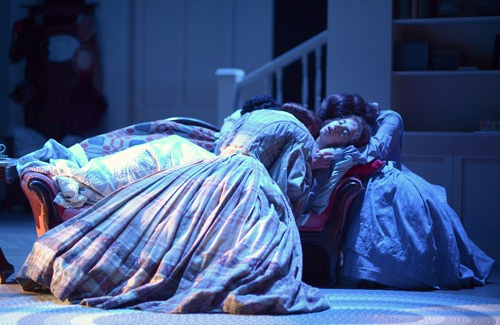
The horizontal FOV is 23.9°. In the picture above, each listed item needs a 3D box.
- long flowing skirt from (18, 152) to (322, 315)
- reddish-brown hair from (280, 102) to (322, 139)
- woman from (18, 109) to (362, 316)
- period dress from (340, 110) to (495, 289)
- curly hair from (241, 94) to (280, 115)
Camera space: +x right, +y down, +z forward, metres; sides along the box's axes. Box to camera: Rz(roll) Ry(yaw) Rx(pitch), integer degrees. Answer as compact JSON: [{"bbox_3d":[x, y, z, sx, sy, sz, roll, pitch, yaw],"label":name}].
[{"bbox_3d":[-0.363,0.276,5.142,1.300,0.620,0.820,1,2,12],"label":"long flowing skirt"},{"bbox_3d":[0.250,-0.192,5.747,0.210,0.200,0.230,2,2,37],"label":"reddish-brown hair"},{"bbox_3d":[-0.232,0.159,5.409,1.600,0.840,1.150,1,2,0],"label":"woman"},{"bbox_3d":[0.818,0.163,5.929,0.760,0.820,0.740,1,2,6],"label":"period dress"},{"bbox_3d":[0.053,-0.272,6.094,0.210,0.180,0.220,0,2,-30],"label":"curly hair"}]

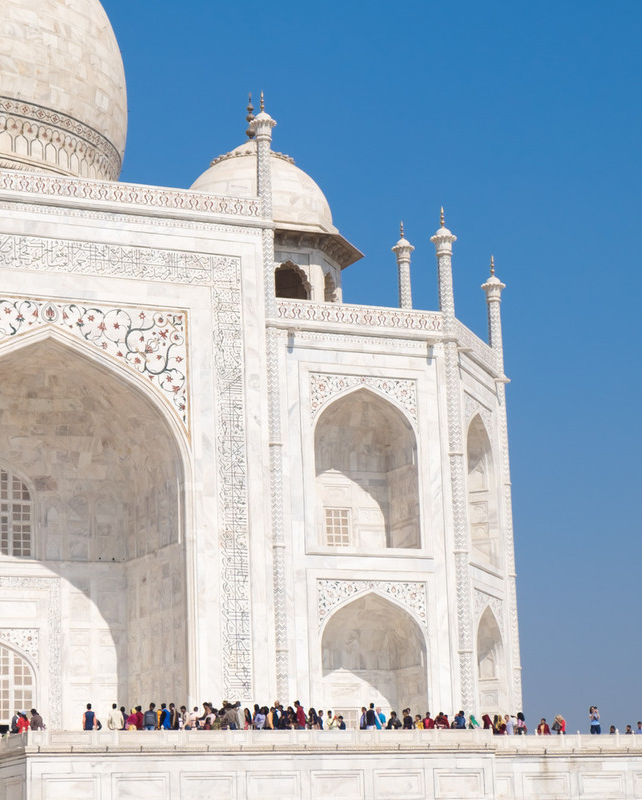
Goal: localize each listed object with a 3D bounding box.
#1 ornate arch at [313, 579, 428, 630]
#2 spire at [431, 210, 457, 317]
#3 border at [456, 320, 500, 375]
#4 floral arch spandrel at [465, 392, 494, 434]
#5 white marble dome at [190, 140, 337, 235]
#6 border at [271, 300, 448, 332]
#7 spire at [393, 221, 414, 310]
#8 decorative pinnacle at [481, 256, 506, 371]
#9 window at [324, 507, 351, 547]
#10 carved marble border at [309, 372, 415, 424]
[{"bbox_3d":[2.494,9.845,101.936,5.968,2.507,0.251,4,-13,-27],"label":"ornate arch"},{"bbox_3d":[6.214,-6.852,107.407,1.362,5.934,1.362,-2,-12,0],"label":"spire"},{"bbox_3d":[8.207,-2.785,112.043,0.451,1.284,9.528,-6,-13,17],"label":"border"},{"bbox_3d":[8.228,1.260,111.431,0.300,2.350,5.950,-6,-13,18],"label":"floral arch spandrel"},{"bbox_3d":[-3.523,-11.399,117.073,8.464,5.888,8.464,-2,-12,0],"label":"white marble dome"},{"bbox_3d":[1.892,-4.155,104.506,9.292,0.938,0.386,4,-14,-27],"label":"border"},{"bbox_3d":[4.959,-8.009,127.758,1.304,5.587,1.304,-2,-12,0],"label":"spire"},{"bbox_3d":[9.620,-4.787,117.595,1.334,6.519,1.334,-2,-12,0],"label":"decorative pinnacle"},{"bbox_3d":[0.814,6.248,105.246,1.564,1.960,0.202,4,-14,-27],"label":"window"},{"bbox_3d":[2.148,0.050,104.022,5.968,2.568,0.251,4,-13,-27],"label":"carved marble border"}]

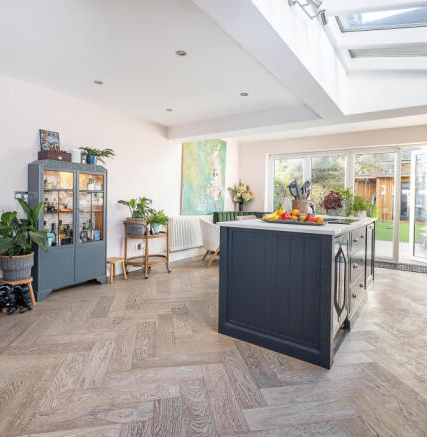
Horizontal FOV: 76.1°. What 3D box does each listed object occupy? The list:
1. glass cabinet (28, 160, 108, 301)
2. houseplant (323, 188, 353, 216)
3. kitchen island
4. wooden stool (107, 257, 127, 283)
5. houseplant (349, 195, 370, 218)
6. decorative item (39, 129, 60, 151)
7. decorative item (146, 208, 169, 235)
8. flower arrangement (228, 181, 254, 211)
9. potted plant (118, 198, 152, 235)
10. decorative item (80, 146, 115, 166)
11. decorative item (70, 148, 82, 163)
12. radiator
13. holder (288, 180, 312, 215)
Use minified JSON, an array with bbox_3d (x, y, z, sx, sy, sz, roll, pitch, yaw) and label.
[{"bbox_3d":[-1.787,0.122,3.405,0.310,1.530,0.840,2,2,36],"label":"glass cabinet"},{"bbox_3d":[1.633,-0.206,3.580,0.320,0.360,0.360,2,3,36],"label":"houseplant"},{"bbox_3d":[1.204,0.482,3.162,0.940,0.920,2.760,2,2,36],"label":"kitchen island"},{"bbox_3d":[-1.355,0.706,3.759,0.240,0.280,0.250,2,3,36],"label":"wooden stool"},{"bbox_3d":[2.139,-0.176,4.000,0.260,0.340,0.270,2,2,36],"label":"houseplant"},{"bbox_3d":[-1.910,-0.906,3.212,0.030,0.280,0.220,-12,-6,36],"label":"decorative item"},{"bbox_3d":[-0.857,0.051,4.180,0.280,0.380,0.290,1,2,0],"label":"decorative item"},{"bbox_3d":[0.660,-0.459,6.600,0.500,0.720,0.580,2,2,36],"label":"flower arrangement"},{"bbox_3d":[-1.133,-0.039,3.980,0.400,0.550,0.430,1,2,0],"label":"potted plant"},{"bbox_3d":[-1.525,-0.822,3.620,0.280,0.250,0.400,2,2,36],"label":"decorative item"},{"bbox_3d":[-1.684,-0.756,3.350,0.130,0.190,0.130,2,3,36],"label":"decorative item"},{"bbox_3d":[-0.443,0.258,5.168,0.100,0.600,1.170,2,3,36],"label":"radiator"},{"bbox_3d":[1.020,-0.217,3.200,0.200,0.430,0.230,2,2,36],"label":"holder"}]

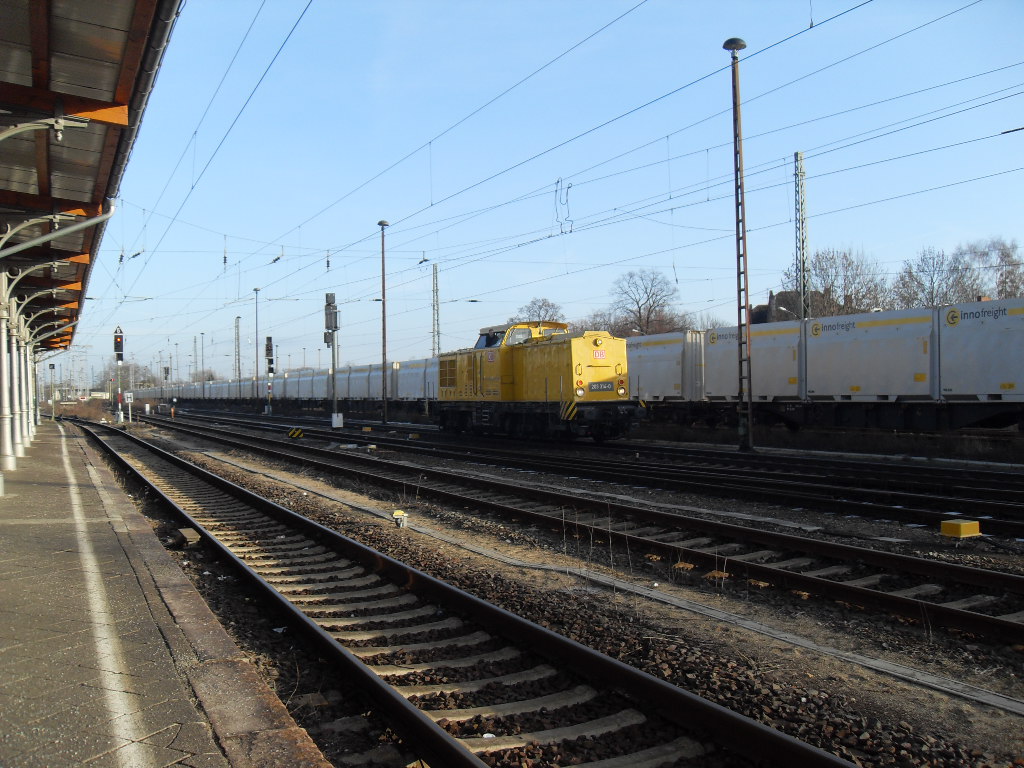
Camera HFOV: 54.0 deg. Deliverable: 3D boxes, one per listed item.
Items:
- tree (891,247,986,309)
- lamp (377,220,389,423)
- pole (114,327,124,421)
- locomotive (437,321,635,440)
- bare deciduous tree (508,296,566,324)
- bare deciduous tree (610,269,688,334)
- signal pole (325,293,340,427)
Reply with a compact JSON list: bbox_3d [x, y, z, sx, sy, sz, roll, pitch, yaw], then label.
[{"bbox_3d":[38.200,-5.400,90.000,8.400,13.700,8.200,-1,0,-23],"label":"tree"},{"bbox_3d":[-7.850,-3.820,62.000,0.700,12.400,0.700,-1,0,-23],"label":"lamp"},{"bbox_3d":[-28.100,-0.670,72.000,0.680,6.950,0.600,-1,0,-23],"label":"pole"},{"bbox_3d":[0.450,-0.140,37.400,3.000,4.260,14.100,-1,0,-23],"label":"locomotive"},{"bbox_3d":[3.500,-4.800,138.000,7.700,14.000,7.600,-1,0,-23],"label":"bare deciduous tree"},{"bbox_3d":[15.000,-5.250,110.000,8.400,14.300,8.300,-1,0,-23],"label":"bare deciduous tree"},{"bbox_3d":[-9.600,-1.270,54.300,0.800,7.250,0.650,-1,0,-23],"label":"signal pole"}]

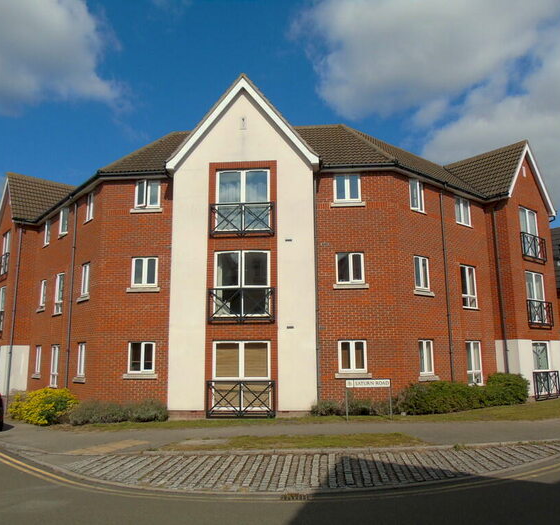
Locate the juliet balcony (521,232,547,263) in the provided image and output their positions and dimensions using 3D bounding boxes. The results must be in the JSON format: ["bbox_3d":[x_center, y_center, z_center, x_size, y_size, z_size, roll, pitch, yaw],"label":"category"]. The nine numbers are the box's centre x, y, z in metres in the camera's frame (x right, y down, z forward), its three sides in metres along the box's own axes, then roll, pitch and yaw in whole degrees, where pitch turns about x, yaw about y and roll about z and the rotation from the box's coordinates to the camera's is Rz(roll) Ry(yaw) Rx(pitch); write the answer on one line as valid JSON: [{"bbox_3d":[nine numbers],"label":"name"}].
[{"bbox_3d":[10.462,-0.554,20.777,1.910,1.120,0.165,8,-13,-39],"label":"juliet balcony"}]

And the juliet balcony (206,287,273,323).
[{"bbox_3d":[-1.202,1.363,15.591,2.050,1.090,0.170,-1,-10,4],"label":"juliet balcony"}]

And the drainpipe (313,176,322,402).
[{"bbox_3d":[1.195,0.851,16.136,0.095,7.520,0.095,-1,-10,4],"label":"drainpipe"}]

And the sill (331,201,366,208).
[{"bbox_3d":[2.255,-1.870,16.585,1.148,0.146,0.150,-1,-10,4],"label":"sill"}]

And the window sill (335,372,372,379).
[{"bbox_3d":[2.283,3.499,15.615,1.125,0.155,0.140,-1,-10,4],"label":"window sill"}]

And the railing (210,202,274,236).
[{"bbox_3d":[-1.170,-1.305,15.911,2.010,1.110,0.170,-1,-10,4],"label":"railing"}]

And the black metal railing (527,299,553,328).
[{"bbox_3d":[10.595,2.148,20.458,2.000,1.100,0.170,8,-13,-40],"label":"black metal railing"}]

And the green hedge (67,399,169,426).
[{"bbox_3d":[-4.818,4.477,15.256,2.700,0.680,1.150,-1,-10,4],"label":"green hedge"}]

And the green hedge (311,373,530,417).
[{"bbox_3d":[4.938,4.199,16.187,8.066,1.020,1.726,4,-11,-25],"label":"green hedge"}]

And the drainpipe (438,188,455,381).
[{"bbox_3d":[5.943,1.200,17.799,0.090,7.730,0.100,8,-13,-40],"label":"drainpipe"}]

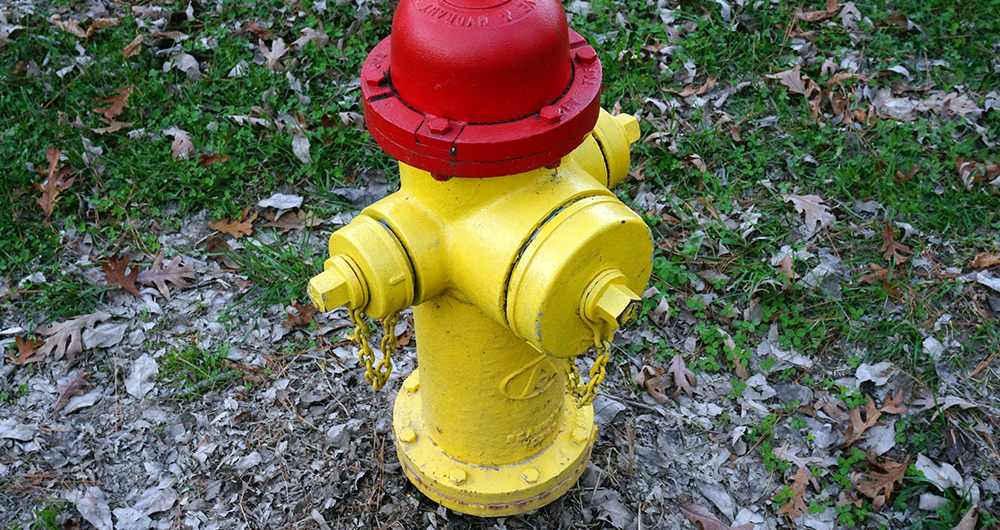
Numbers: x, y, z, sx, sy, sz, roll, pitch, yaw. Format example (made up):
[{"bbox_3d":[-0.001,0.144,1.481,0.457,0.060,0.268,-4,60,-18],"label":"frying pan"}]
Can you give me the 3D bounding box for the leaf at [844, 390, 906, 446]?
[{"bbox_3d":[0.520,0.208,1.641,0.130,0.025,0.047,-25,48,-23],"label":"leaf"}]

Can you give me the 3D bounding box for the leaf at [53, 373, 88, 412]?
[{"bbox_3d":[-0.632,0.186,1.704,0.041,0.020,0.061,29,51,29],"label":"leaf"}]

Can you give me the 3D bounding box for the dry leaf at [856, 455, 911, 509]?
[{"bbox_3d":[0.538,0.296,1.640,0.054,0.028,0.104,23,47,25],"label":"dry leaf"}]

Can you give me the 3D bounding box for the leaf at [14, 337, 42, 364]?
[{"bbox_3d":[-0.756,0.137,1.852,0.045,0.020,0.048,8,49,3],"label":"leaf"}]

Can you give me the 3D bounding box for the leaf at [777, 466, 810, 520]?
[{"bbox_3d":[0.401,0.304,1.566,0.043,0.016,0.085,12,45,15],"label":"leaf"}]

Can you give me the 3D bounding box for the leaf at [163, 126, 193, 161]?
[{"bbox_3d":[-0.582,-0.224,2.120,0.039,0.025,0.094,-23,47,-21],"label":"leaf"}]

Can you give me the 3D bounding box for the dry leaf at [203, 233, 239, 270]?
[{"bbox_3d":[-0.462,-0.019,1.934,0.031,0.022,0.079,-20,46,-19],"label":"dry leaf"}]

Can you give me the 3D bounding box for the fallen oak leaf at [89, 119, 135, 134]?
[{"bbox_3d":[-0.725,-0.261,2.179,0.081,0.025,0.032,-15,45,-14],"label":"fallen oak leaf"}]

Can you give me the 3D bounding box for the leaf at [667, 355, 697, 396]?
[{"bbox_3d":[0.270,0.162,1.722,0.040,0.016,0.078,1,43,3],"label":"leaf"}]

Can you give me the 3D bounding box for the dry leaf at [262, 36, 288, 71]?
[{"bbox_3d":[-0.455,-0.427,2.349,0.055,0.030,0.094,-4,43,-3],"label":"dry leaf"}]

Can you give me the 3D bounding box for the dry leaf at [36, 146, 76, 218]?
[{"bbox_3d":[-0.822,-0.155,2.154,0.068,0.030,0.156,-1,59,-8],"label":"dry leaf"}]

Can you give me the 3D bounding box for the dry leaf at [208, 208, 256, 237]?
[{"bbox_3d":[-0.446,-0.075,1.970,0.081,0.022,0.065,12,45,14],"label":"dry leaf"}]

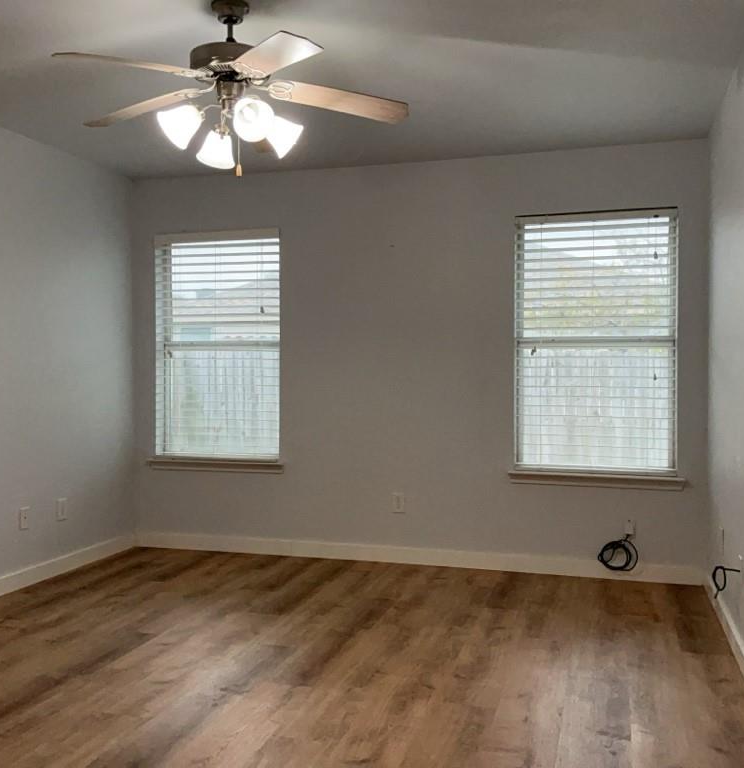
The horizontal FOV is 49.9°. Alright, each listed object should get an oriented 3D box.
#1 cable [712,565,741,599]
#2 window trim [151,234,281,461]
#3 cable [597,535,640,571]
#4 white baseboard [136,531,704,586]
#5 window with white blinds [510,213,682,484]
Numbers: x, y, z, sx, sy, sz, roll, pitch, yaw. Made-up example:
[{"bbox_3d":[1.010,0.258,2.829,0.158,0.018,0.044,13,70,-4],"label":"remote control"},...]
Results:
[{"bbox_3d":[1.399,0.783,3.156,0.100,0.130,0.085,0,1,17],"label":"cable"},{"bbox_3d":[-1.005,-0.248,5.158,0.885,1.458,0.065,0,1,17],"label":"window trim"},{"bbox_3d":[1.361,0.941,4.417,0.210,0.180,0.040,0,1,17],"label":"cable"},{"bbox_3d":[0.112,1.041,4.824,3.510,0.096,0.015,0,1,17],"label":"white baseboard"},{"bbox_3d":[1.249,-0.226,4.487,0.872,1.457,0.065,0,1,17],"label":"window with white blinds"}]

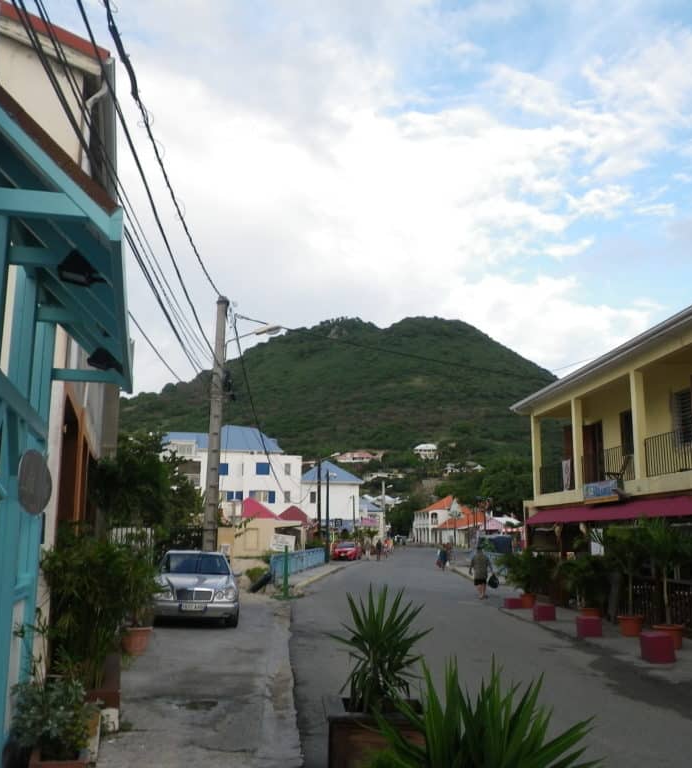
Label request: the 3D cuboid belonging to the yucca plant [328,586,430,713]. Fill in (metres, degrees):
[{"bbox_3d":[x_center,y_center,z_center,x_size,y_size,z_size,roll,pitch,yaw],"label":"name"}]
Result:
[{"bbox_3d":[0.231,1.797,5.720,0.710,0.830,0.710,0,-11,0],"label":"yucca plant"}]

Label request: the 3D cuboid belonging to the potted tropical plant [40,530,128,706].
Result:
[{"bbox_3d":[-2.531,2.255,8.021,0.750,1.646,0.800,0,-11,3],"label":"potted tropical plant"}]

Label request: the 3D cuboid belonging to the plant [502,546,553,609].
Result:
[{"bbox_3d":[4.764,5.092,21.742,1.300,1.519,1.400,1,-11,-3],"label":"plant"}]

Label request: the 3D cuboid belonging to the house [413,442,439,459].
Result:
[{"bbox_3d":[39.352,33.560,410.000,11.500,8.000,9.500,0,-11,0],"label":"house"}]

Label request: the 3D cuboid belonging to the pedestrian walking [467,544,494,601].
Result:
[{"bbox_3d":[4.167,5.852,25.567,0.580,1.671,0.380,1,-11,-3],"label":"pedestrian walking"}]

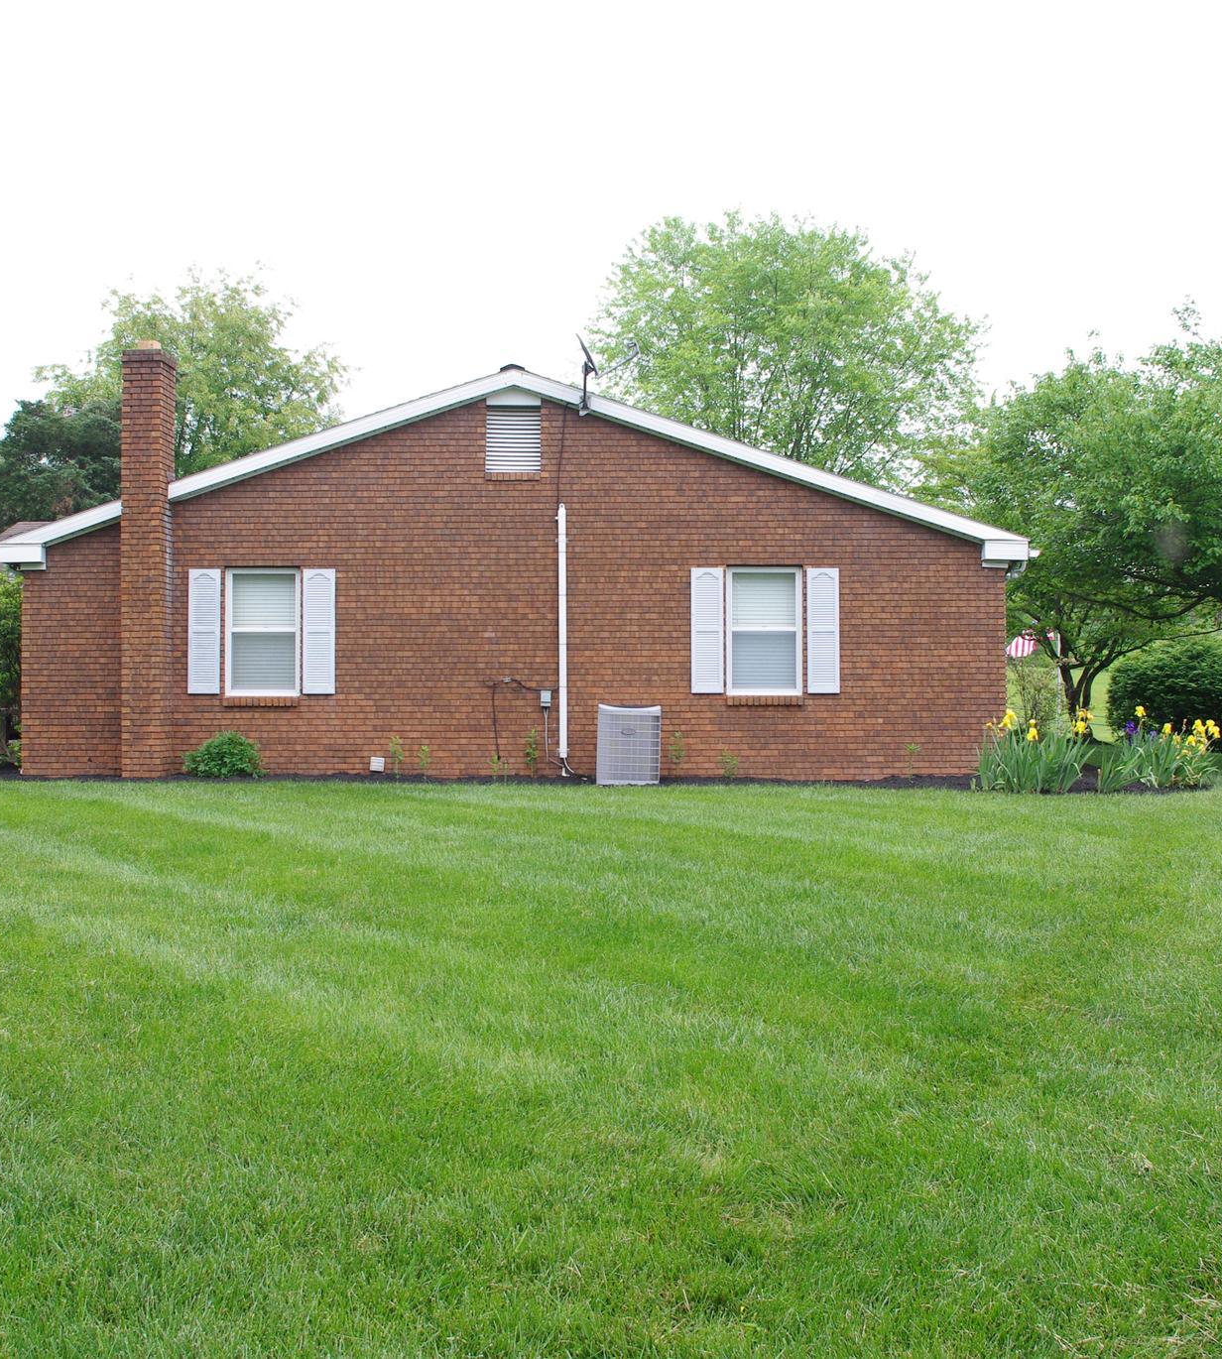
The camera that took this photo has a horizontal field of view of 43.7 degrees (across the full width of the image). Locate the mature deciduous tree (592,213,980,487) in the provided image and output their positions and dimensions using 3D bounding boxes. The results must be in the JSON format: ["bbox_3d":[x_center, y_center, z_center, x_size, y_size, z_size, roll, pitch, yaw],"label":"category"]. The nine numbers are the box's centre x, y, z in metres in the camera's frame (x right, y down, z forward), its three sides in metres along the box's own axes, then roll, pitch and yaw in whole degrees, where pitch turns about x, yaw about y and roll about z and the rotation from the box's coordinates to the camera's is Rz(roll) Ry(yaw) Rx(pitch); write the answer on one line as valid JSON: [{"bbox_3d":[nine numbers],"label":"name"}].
[{"bbox_3d":[4.369,-5.300,38.000,9.600,12.400,9.400,0,-1,0],"label":"mature deciduous tree"}]

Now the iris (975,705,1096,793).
[{"bbox_3d":[4.398,0.724,15.800,1.230,0.890,1.000,0,-1,0],"label":"iris"}]

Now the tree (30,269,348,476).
[{"bbox_3d":[-11.646,-5.576,42.000,8.500,11.200,8.300,0,-1,0],"label":"tree"}]

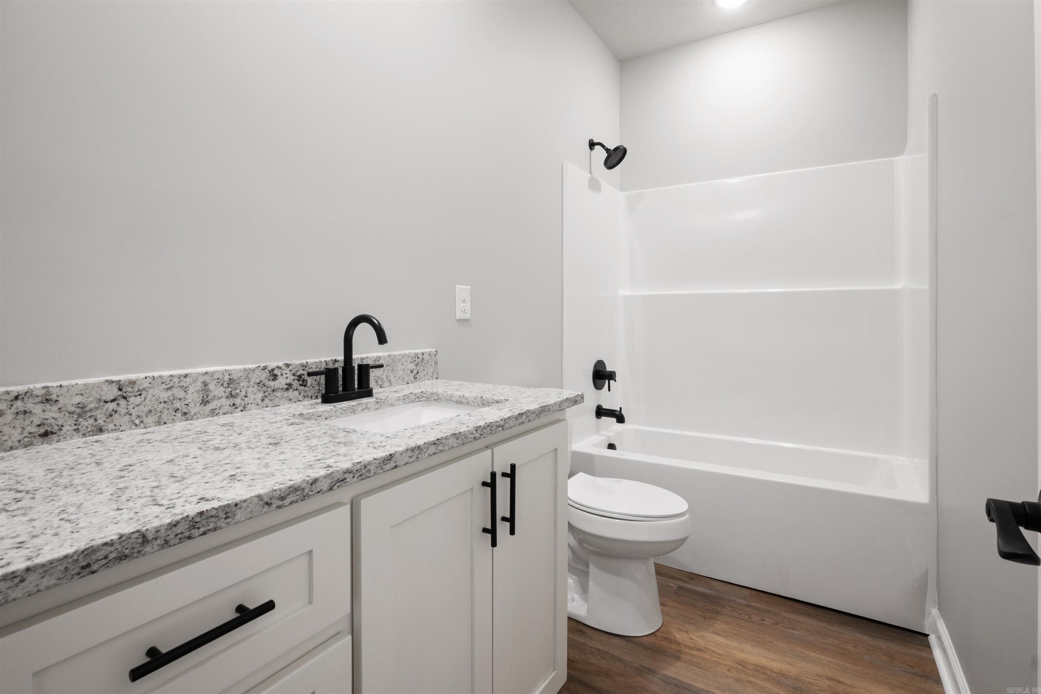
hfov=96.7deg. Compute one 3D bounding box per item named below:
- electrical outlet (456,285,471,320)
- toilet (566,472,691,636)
[{"bbox_3d":[-0.210,-0.166,1.731,0.010,0.123,0.081,2,3,31],"label":"electrical outlet"},{"bbox_3d":[0.301,0.692,1.881,0.720,0.760,0.420,2,3,31],"label":"toilet"}]

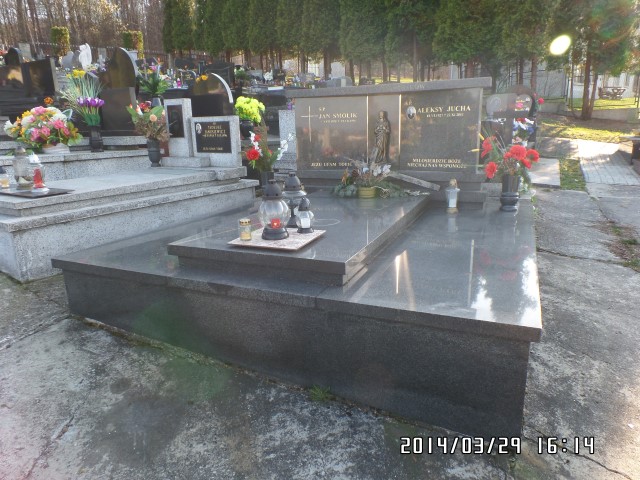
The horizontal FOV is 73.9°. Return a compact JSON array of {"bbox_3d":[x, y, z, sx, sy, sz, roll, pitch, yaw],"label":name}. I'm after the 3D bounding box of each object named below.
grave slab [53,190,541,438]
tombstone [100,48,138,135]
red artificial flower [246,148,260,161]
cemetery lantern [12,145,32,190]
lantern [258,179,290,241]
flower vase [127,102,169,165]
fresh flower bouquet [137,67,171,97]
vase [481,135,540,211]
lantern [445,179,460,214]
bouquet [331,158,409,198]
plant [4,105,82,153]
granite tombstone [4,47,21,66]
[{"bbox_3d":[0.150,0.058,3.176,2.579,0.543,2.647,5,16,25],"label":"grave slab"},{"bbox_3d":[-2.420,-1.760,5.120,0.560,1.000,0.220,5,14,25],"label":"tombstone"},{"bbox_3d":[-0.540,-0.700,3.450,0.105,0.095,0.080,-4,13,-8],"label":"red artificial flower"},{"bbox_3d":[-2.160,-0.530,3.100,0.125,0.325,0.125,-10,16,-33],"label":"cemetery lantern"},{"bbox_3d":[-0.245,-0.168,2.308,0.166,0.316,0.166,-2,14,0],"label":"lantern"},{"bbox_3d":[-1.945,-1.199,4.830,0.420,0.700,0.380,-7,14,-20],"label":"flower vase"},{"bbox_3d":[-2.380,-2.260,6.100,0.420,0.380,0.380,-6,14,-19],"label":"fresh flower bouquet"},{"bbox_3d":[1.550,-0.548,3.475,0.440,0.602,0.352,5,16,25],"label":"vase"},{"bbox_3d":[1.073,-0.356,3.446,0.118,0.279,0.118,5,16,25],"label":"lantern"},{"bbox_3d":[0.434,-0.554,3.784,0.674,0.325,0.348,5,16,25],"label":"bouquet"},{"bbox_3d":[-2.480,-1.020,3.860,0.570,0.430,0.430,-10,15,-31],"label":"plant"},{"bbox_3d":[-9.031,-5.321,12.500,0.620,0.750,0.140,5,16,25],"label":"granite tombstone"}]

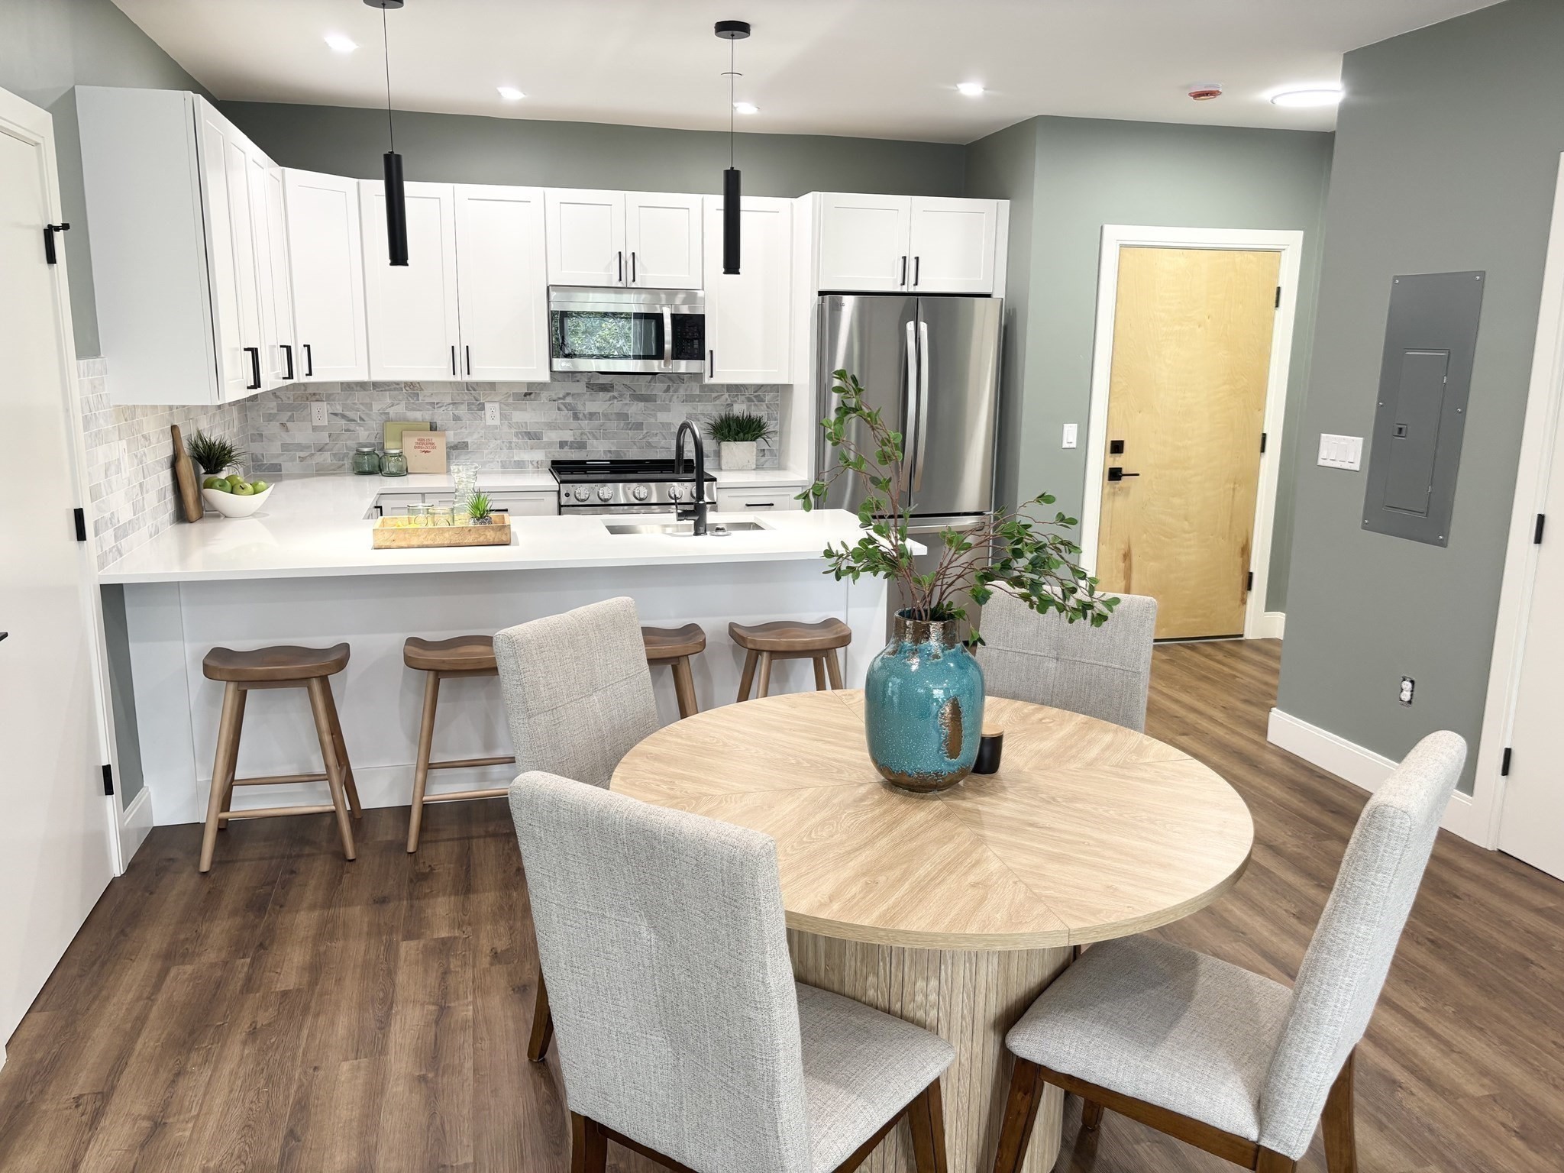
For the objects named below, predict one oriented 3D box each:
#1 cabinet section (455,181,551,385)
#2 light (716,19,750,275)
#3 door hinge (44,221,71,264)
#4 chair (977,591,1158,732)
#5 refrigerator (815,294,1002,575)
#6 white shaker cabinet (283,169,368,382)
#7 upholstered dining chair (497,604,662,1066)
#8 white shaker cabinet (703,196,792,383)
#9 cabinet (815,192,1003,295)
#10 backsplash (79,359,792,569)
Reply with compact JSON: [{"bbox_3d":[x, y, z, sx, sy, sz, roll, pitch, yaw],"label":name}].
[{"bbox_3d":[-1.374,-1.471,5.776,0.415,0.909,0.330,-2,12,-14],"label":"cabinet section"},{"bbox_3d":[-0.177,-1.531,4.155,0.122,0.826,0.122,1,12,0],"label":"light"},{"bbox_3d":[-1.921,-0.906,3.105,0.075,0.110,0.035,-2,12,-15],"label":"door hinge"},{"bbox_3d":[0.581,0.554,2.811,0.485,1.000,0.600,7,13,27],"label":"chair"},{"bbox_3d":[0.549,-0.579,6.210,0.910,1.785,0.810,-2,12,-15],"label":"refrigerator"},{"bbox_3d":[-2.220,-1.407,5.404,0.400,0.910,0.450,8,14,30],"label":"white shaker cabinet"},{"bbox_3d":[-0.256,0.587,2.596,0.600,1.000,0.485,9,14,32],"label":"upholstered dining chair"},{"bbox_3d":[-0.216,-1.528,6.110,0.460,0.916,0.325,-2,12,-15],"label":"white shaker cabinet"},{"bbox_3d":[0.544,-1.741,6.069,0.915,0.451,0.630,-2,12,-15],"label":"cabinet"},{"bbox_3d":[-1.016,-0.650,4.919,2.700,0.610,2.530,-2,12,-15],"label":"backsplash"}]

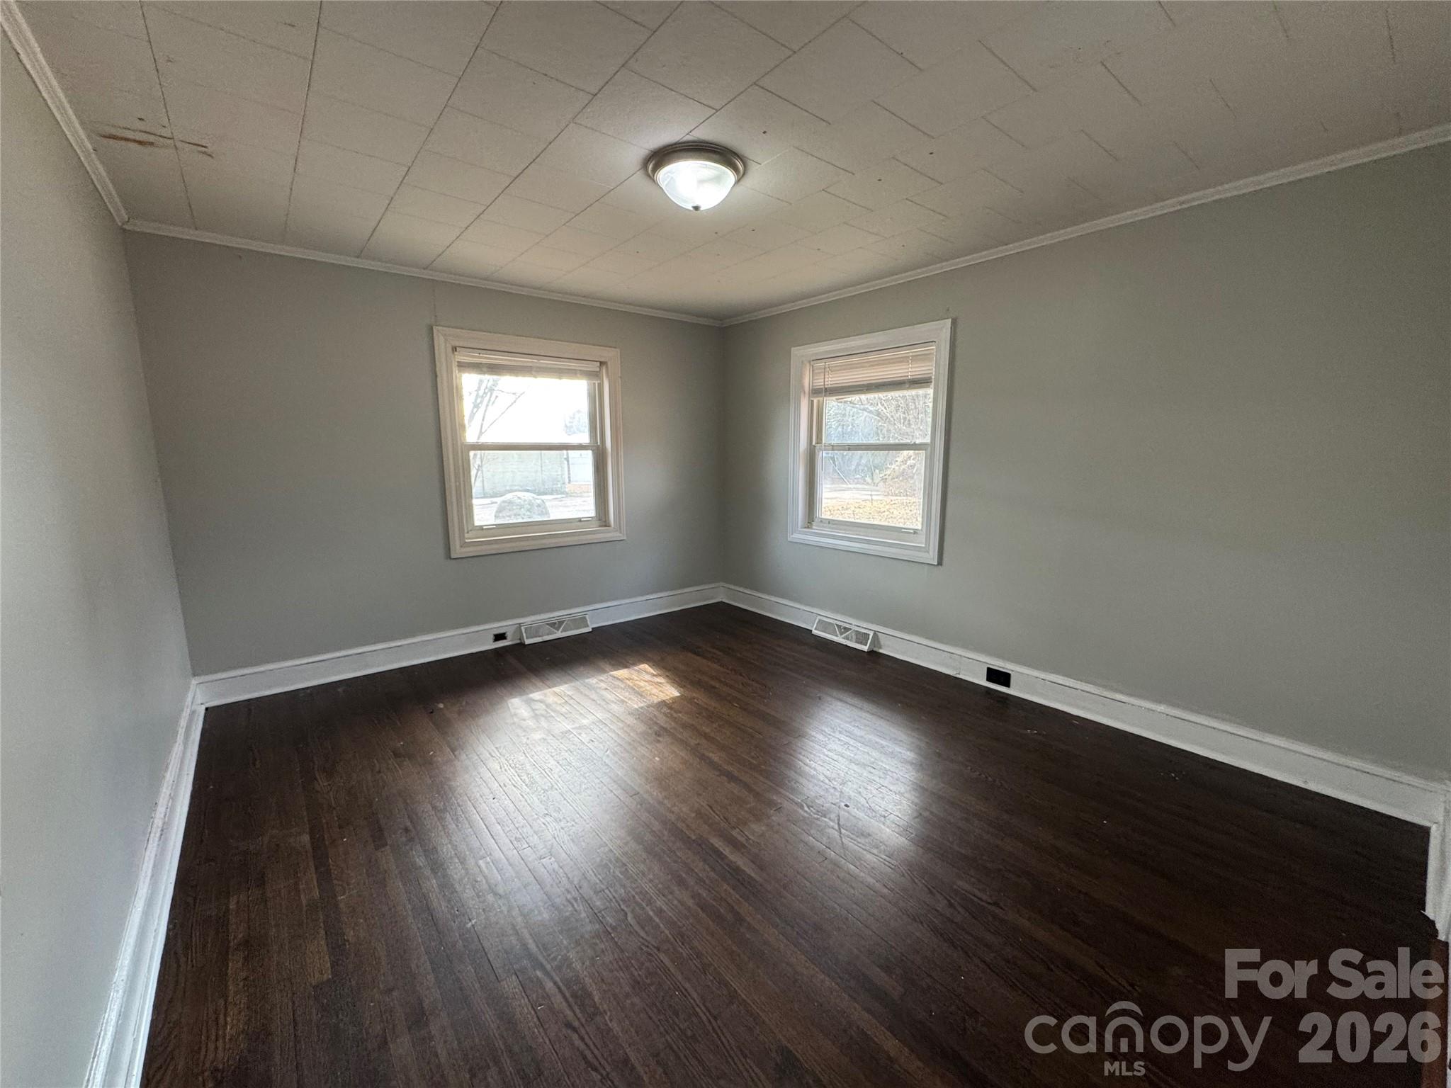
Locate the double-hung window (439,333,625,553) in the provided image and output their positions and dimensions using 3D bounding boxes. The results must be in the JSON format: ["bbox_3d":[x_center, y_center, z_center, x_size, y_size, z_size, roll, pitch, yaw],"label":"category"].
[{"bbox_3d":[-1.189,-0.620,3.731,1.154,1.298,0.150,-7,12,-38],"label":"double-hung window"}]

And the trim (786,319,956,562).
[{"bbox_3d":[0.848,-0.597,3.603,0.150,1.292,1.154,-7,12,-38],"label":"trim"}]

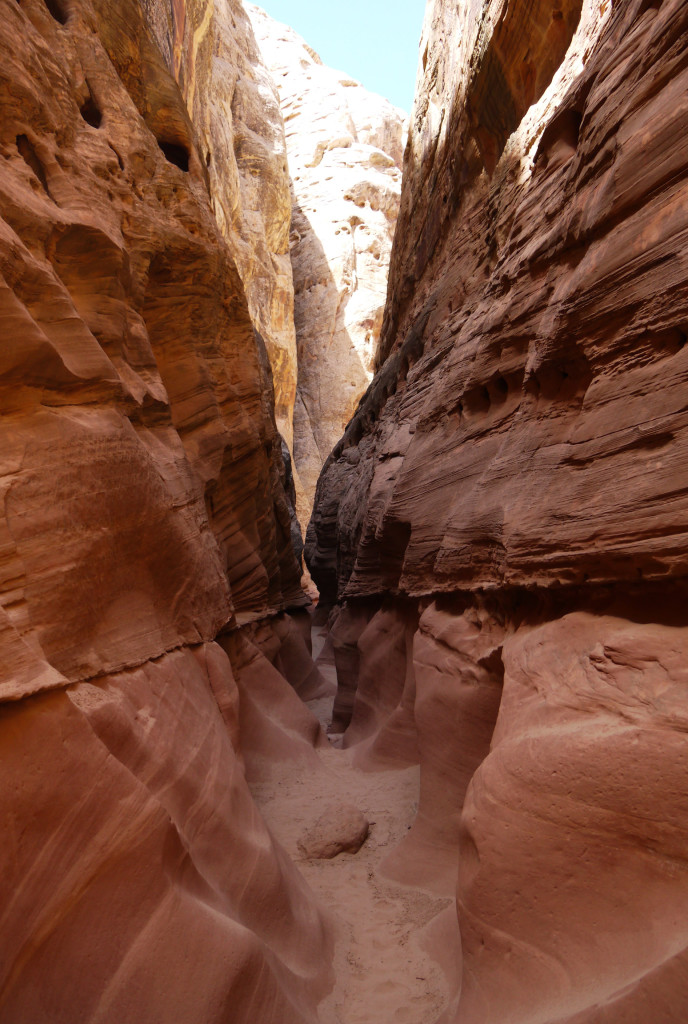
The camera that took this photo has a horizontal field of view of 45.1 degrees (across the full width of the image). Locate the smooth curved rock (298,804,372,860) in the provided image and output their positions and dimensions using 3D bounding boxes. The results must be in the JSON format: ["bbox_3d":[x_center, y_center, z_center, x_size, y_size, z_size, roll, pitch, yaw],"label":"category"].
[{"bbox_3d":[-0.058,1.760,4.600,0.375,0.175,0.345,1,-4,-20],"label":"smooth curved rock"}]

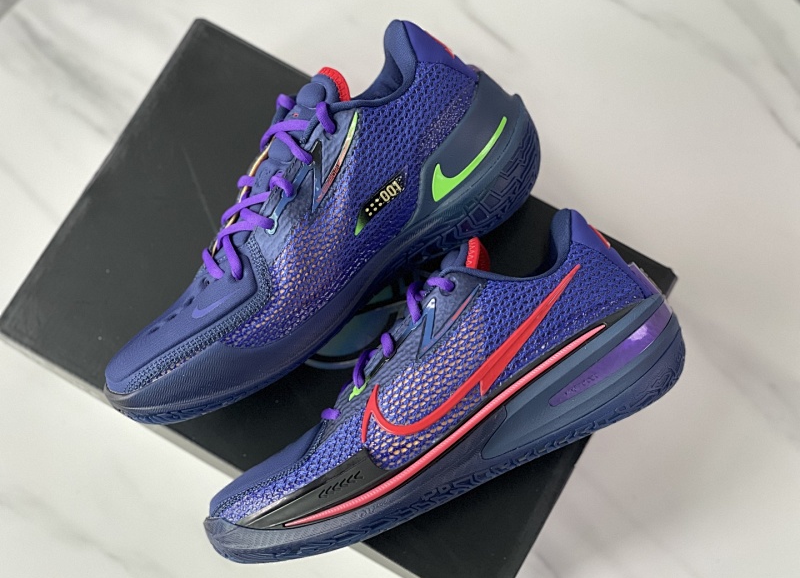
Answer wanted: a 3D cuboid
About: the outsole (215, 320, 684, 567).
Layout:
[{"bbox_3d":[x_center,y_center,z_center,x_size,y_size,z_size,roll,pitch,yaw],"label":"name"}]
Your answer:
[{"bbox_3d":[0.032,0.095,0.871,0.298,0.107,0.046,-22,75,-7],"label":"outsole"}]

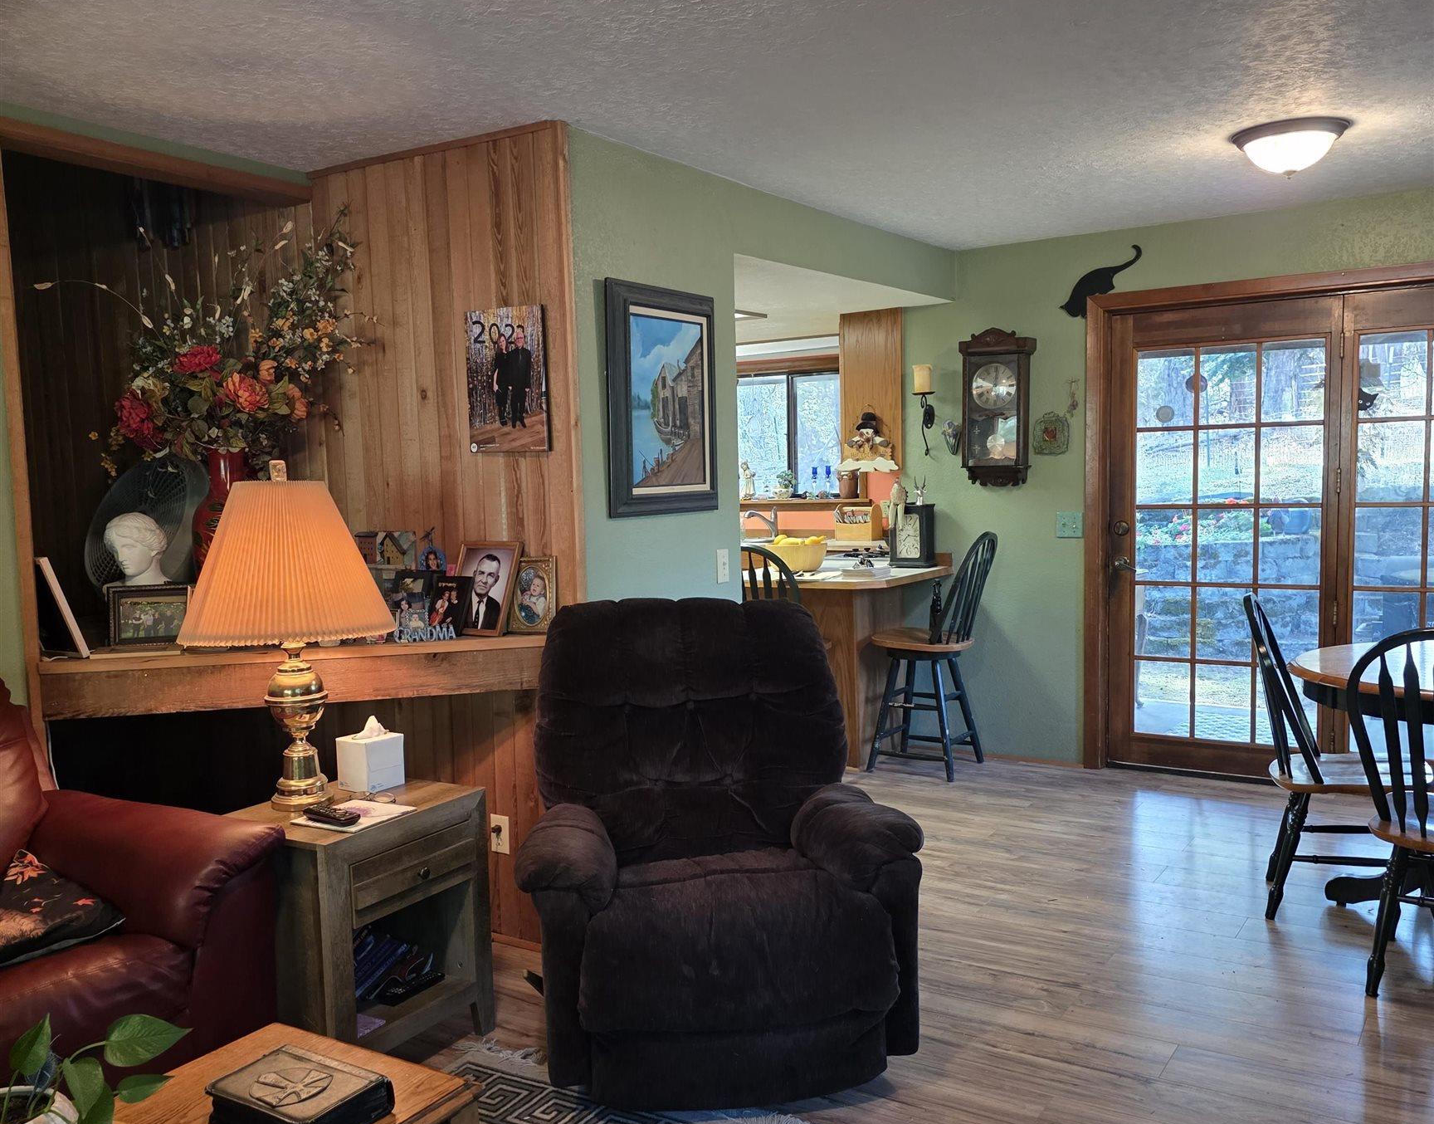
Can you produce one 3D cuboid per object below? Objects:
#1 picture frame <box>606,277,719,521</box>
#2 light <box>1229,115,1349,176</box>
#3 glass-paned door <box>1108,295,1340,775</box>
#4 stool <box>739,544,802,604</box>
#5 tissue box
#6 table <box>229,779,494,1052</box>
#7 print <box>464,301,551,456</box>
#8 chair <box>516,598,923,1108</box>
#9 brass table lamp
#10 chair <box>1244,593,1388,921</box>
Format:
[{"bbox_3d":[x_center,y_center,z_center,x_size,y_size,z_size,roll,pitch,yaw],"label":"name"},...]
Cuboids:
[{"bbox_3d":[-0.177,-0.498,3.964,0.045,0.695,0.574,1,5,33],"label":"picture frame"},{"bbox_3d":[1.765,-1.256,3.913,0.347,0.136,0.347,1,5,33],"label":"light"},{"bbox_3d":[2.160,-0.081,5.471,0.931,2.017,0.045,1,5,33],"label":"glass-paned door"},{"bbox_3d":[0.271,0.441,5.754,0.462,1.095,0.573,1,5,27],"label":"stool"},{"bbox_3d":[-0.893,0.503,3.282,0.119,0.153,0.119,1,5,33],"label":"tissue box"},{"bbox_3d":[-0.896,0.907,3.107,0.434,0.636,0.544,1,5,28],"label":"table"},{"bbox_3d":[-0.597,-0.521,3.656,0.299,0.410,0.022,1,5,33],"label":"print"},{"bbox_3d":[-0.014,0.668,3.225,0.955,1.065,0.955,-2,5,-8],"label":"chair"},{"bbox_3d":[-1.028,0.194,3.083,0.502,0.804,0.502,1,5,33],"label":"brass table lamp"},{"bbox_3d":[1.934,0.592,3.933,0.540,0.975,0.460,0,5,19],"label":"chair"}]

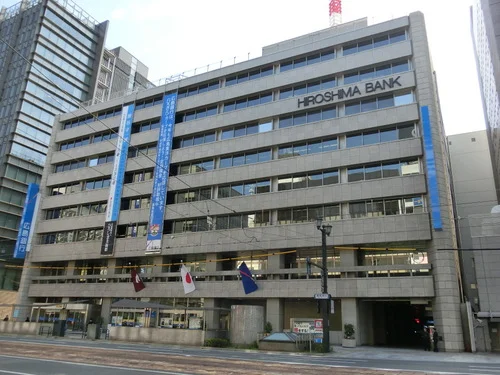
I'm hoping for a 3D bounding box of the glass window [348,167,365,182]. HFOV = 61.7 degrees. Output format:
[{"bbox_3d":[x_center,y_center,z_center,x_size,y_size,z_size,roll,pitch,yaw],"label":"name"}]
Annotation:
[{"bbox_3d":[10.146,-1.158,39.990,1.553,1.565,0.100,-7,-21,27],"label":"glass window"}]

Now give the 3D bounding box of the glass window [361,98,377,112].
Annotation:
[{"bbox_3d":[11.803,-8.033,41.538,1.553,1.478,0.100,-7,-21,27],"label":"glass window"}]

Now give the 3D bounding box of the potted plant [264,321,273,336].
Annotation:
[{"bbox_3d":[1.564,12.458,36.219,0.950,1.662,0.950,2,-19,1],"label":"potted plant"}]

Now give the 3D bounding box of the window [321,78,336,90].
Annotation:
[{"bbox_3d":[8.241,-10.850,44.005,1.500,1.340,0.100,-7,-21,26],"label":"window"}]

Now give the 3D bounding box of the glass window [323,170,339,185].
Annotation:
[{"bbox_3d":[8.377,-0.878,43.221,1.620,1.668,0.100,-8,-21,27],"label":"glass window"}]

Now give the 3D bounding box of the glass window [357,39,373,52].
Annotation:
[{"bbox_3d":[11.945,-14.569,43.410,1.538,1.459,0.150,-7,-21,27],"label":"glass window"}]

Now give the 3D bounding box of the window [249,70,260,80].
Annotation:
[{"bbox_3d":[0.537,-13.077,49.040,1.550,1.334,0.150,-8,-21,27],"label":"window"}]

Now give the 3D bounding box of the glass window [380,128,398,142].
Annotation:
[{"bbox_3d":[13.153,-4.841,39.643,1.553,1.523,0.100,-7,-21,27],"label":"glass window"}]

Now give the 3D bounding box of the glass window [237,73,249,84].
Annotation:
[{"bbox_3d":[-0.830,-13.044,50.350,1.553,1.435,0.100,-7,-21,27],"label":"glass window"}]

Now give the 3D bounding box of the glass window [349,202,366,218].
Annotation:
[{"bbox_3d":[9.357,1.974,36.175,1.454,1.425,0.150,-8,-21,27],"label":"glass window"}]

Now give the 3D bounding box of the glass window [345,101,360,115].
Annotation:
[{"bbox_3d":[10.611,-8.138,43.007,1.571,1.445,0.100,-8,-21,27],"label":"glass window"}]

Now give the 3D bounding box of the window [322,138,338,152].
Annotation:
[{"bbox_3d":[7.540,-3.997,39.316,1.454,1.425,0.150,-8,-21,27],"label":"window"}]

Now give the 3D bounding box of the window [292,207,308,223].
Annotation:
[{"bbox_3d":[4.681,2.596,38.562,1.454,1.425,0.150,-8,-21,27],"label":"window"}]

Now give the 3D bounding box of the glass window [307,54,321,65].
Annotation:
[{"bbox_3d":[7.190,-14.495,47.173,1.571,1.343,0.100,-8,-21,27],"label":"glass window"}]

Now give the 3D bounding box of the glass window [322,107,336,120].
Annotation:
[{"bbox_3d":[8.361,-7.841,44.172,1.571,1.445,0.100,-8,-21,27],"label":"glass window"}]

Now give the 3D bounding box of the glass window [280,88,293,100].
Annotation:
[{"bbox_3d":[3.969,-10.250,46.134,1.513,1.427,0.150,-8,-21,27],"label":"glass window"}]

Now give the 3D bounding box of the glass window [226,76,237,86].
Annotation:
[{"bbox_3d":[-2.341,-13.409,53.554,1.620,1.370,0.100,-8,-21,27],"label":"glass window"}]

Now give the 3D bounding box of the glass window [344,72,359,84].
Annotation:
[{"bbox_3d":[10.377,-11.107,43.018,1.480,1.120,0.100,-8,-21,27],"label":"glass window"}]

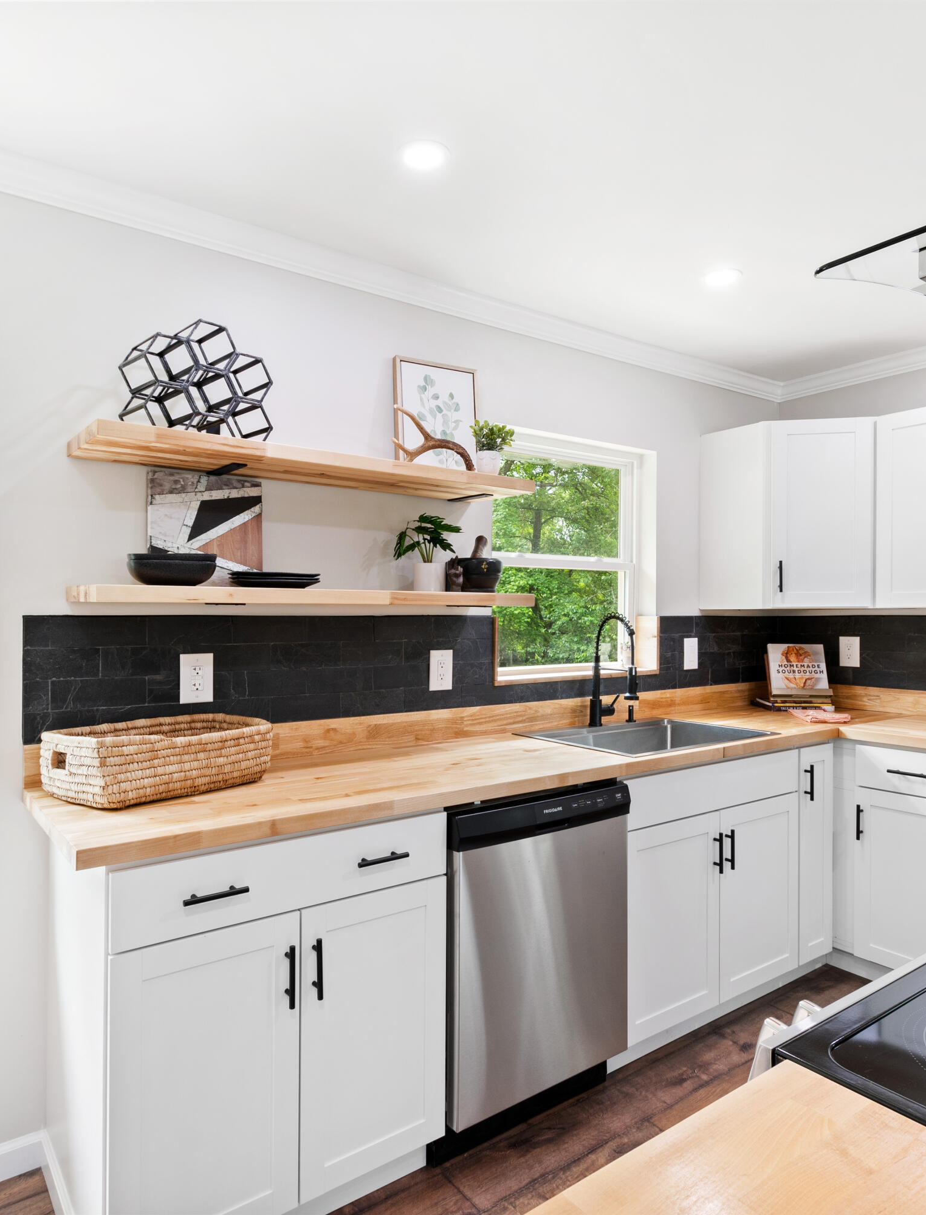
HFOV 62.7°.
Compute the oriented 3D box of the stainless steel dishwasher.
[{"bbox_3d":[0.053,0.927,2.194,0.600,0.873,0.610,1,-1,-36],"label":"stainless steel dishwasher"}]

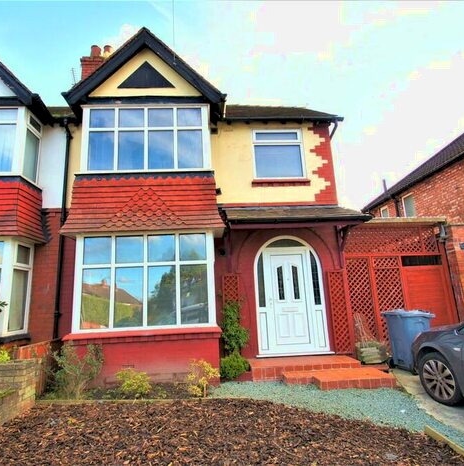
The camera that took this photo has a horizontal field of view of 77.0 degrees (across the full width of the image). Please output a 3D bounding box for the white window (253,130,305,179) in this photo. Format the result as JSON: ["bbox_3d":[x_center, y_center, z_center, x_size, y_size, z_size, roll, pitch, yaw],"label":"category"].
[{"bbox_3d":[1.042,-1.722,6.340,1.108,1.153,0.102,-2,-12,-4],"label":"white window"}]

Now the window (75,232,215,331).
[{"bbox_3d":[-1.494,0.861,5.264,2.382,1.632,0.622,-2,-12,-4],"label":"window"}]

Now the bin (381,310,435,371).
[{"bbox_3d":[3.215,1.914,5.244,0.630,1.010,0.550,1,-12,-16],"label":"bin"}]

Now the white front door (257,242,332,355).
[{"bbox_3d":[1.152,1.191,5.742,1.392,2.300,0.122,-2,-12,-4],"label":"white front door"}]

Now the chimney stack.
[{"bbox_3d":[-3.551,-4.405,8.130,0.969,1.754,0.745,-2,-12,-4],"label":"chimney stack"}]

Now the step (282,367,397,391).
[{"bbox_3d":[1.636,2.276,4.530,1.591,0.117,0.505,-2,-12,-4],"label":"step"}]

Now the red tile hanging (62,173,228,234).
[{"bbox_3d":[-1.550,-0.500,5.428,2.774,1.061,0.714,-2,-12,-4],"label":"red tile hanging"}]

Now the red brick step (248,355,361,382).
[{"bbox_3d":[1.224,2.359,5.119,1.816,0.235,0.745,-2,-12,-4],"label":"red brick step"}]

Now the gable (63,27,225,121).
[{"bbox_3d":[-1.681,-3.059,5.955,3.009,1.775,0.867,-2,-12,-4],"label":"gable"}]

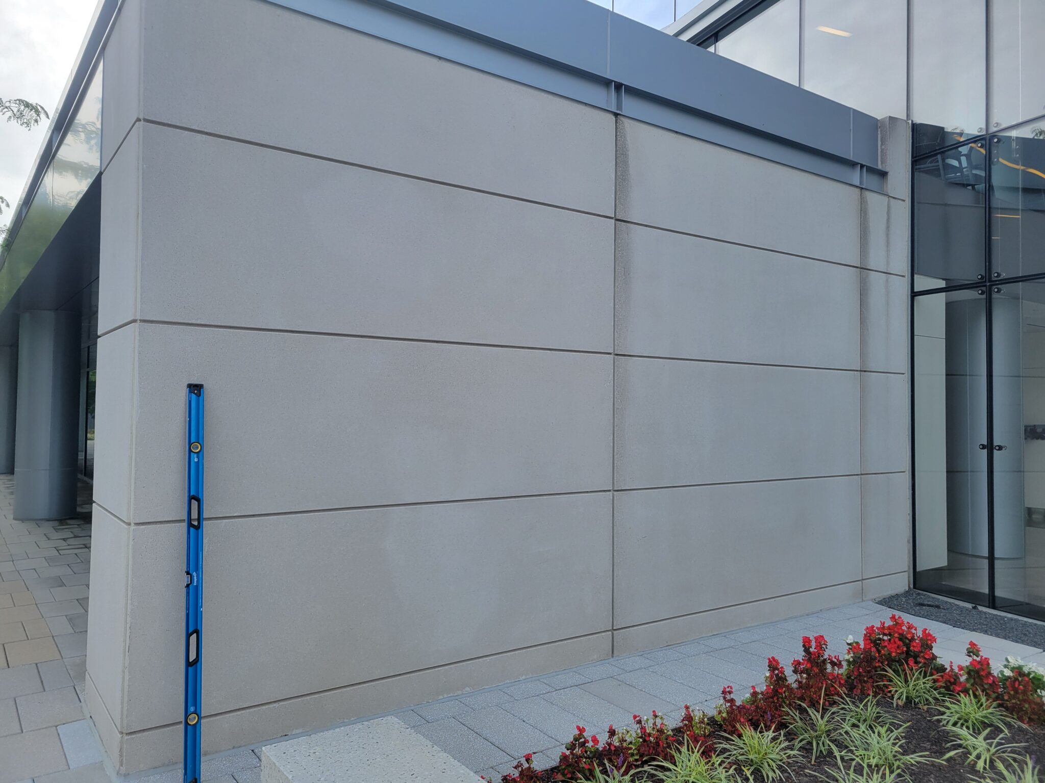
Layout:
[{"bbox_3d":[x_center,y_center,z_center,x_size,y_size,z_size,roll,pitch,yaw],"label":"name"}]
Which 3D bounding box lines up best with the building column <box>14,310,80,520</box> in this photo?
[{"bbox_3d":[-7.407,0.367,12.276,0.837,3.174,0.837,2,-2,-36],"label":"building column"}]

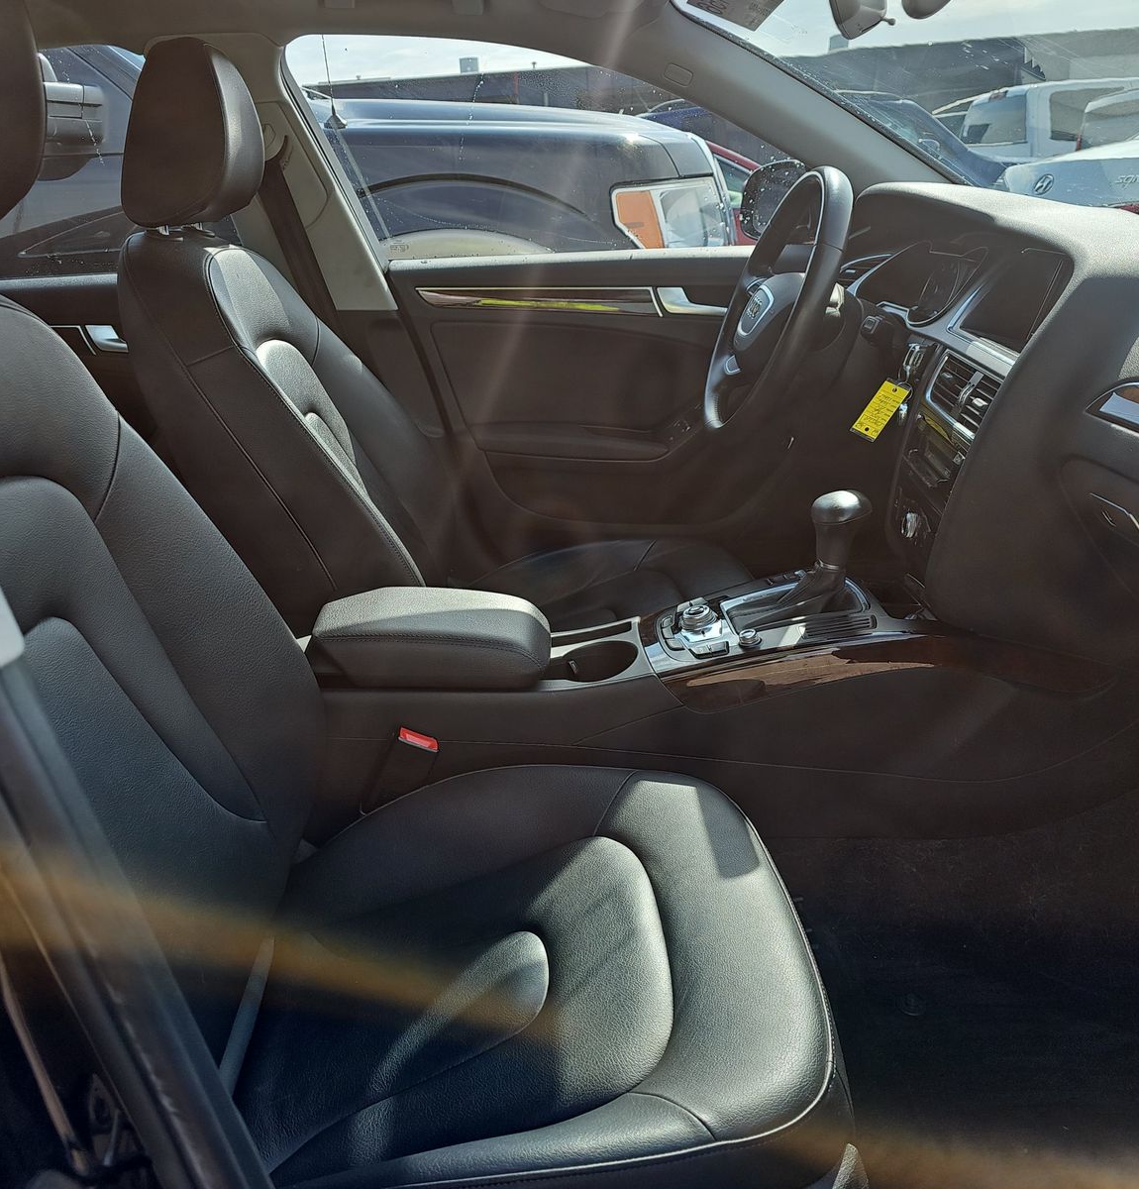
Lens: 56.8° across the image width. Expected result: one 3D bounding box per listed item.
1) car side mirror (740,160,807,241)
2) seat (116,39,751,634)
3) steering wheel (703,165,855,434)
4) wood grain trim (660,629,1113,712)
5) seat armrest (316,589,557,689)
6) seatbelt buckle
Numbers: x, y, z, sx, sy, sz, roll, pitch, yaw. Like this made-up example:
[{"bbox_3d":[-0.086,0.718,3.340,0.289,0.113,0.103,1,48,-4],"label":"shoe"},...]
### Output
[{"bbox_3d":[0.408,-0.725,1.936,0.140,0.150,0.210,-5,20,-11],"label":"car side mirror"},{"bbox_3d":[-0.139,-0.247,1.473,0.830,0.950,0.530,-2,20,-4],"label":"seat"},{"bbox_3d":[0.298,-0.394,1.456,0.100,0.375,0.375,19,17,-11],"label":"steering wheel"},{"bbox_3d":[0.330,0.079,1.122,0.460,0.070,0.090,-2,20,-4],"label":"wood grain trim"},{"bbox_3d":[-0.150,0.039,1.186,0.265,0.075,0.160,-2,20,-4],"label":"seat armrest"},{"bbox_3d":[-0.180,0.193,1.111,0.050,0.110,0.028,25,16,-13],"label":"seatbelt buckle"}]

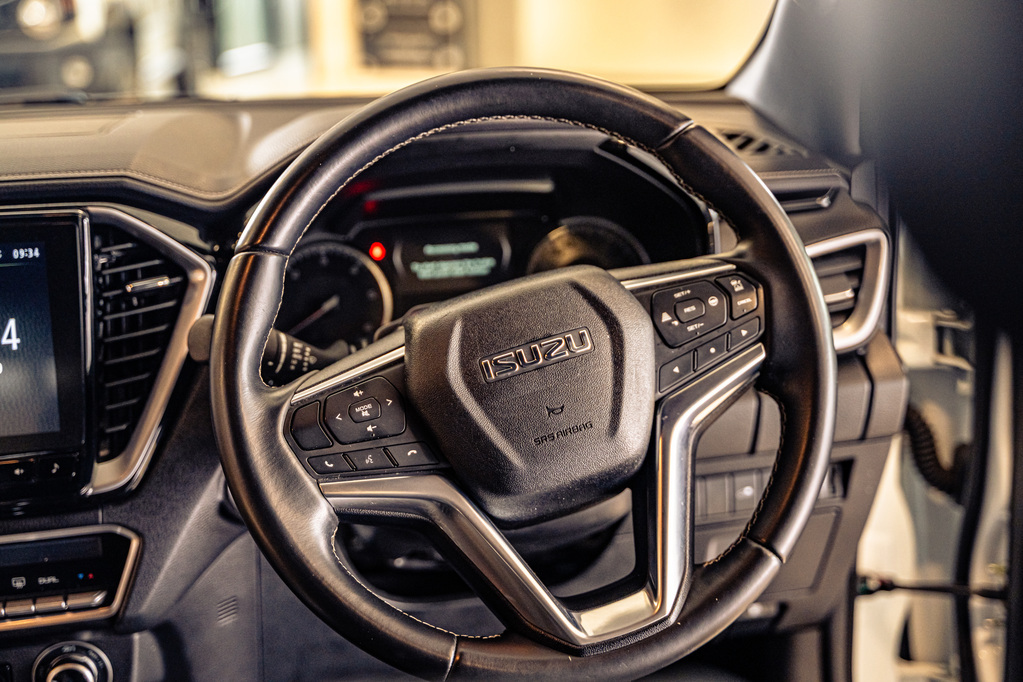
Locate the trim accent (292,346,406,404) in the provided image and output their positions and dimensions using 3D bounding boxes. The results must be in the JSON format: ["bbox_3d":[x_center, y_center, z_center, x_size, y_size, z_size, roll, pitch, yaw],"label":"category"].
[{"bbox_3d":[-0.096,0.020,0.849,0.076,0.005,0.009,-25,-5,-18],"label":"trim accent"}]

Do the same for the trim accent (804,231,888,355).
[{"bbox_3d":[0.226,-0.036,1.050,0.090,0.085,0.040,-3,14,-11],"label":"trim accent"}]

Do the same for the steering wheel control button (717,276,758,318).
[{"bbox_3d":[0.141,-0.028,0.894,0.022,0.027,0.009,-18,-7,-7],"label":"steering wheel control button"}]

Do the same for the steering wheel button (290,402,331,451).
[{"bbox_3d":[-0.117,0.050,0.837,0.020,0.027,0.009,-16,-7,-17],"label":"steering wheel button"}]

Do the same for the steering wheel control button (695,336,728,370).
[{"bbox_3d":[0.123,0.007,0.887,0.028,0.011,0.008,-27,-6,-8],"label":"steering wheel control button"}]

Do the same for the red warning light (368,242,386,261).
[{"bbox_3d":[-0.098,-0.065,1.050,0.011,0.011,0.004,-3,2,-11],"label":"red warning light"}]

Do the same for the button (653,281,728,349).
[{"bbox_3d":[0.110,-0.019,0.890,0.048,0.037,0.010,-18,-7,-7],"label":"button"}]

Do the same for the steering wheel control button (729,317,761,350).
[{"bbox_3d":[0.143,-0.004,0.890,0.027,0.009,0.008,-27,-6,-8],"label":"steering wheel control button"}]

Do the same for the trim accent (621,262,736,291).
[{"bbox_3d":[0.103,-0.039,0.893,0.073,0.005,0.009,-9,-8,-6],"label":"trim accent"}]

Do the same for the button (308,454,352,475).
[{"bbox_3d":[-0.104,0.072,0.835,0.025,0.011,0.008,-7,-10,-16],"label":"button"}]

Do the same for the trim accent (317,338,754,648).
[{"bbox_3d":[0.042,0.107,0.860,0.286,0.139,0.036,-17,-7,-12],"label":"trim accent"}]

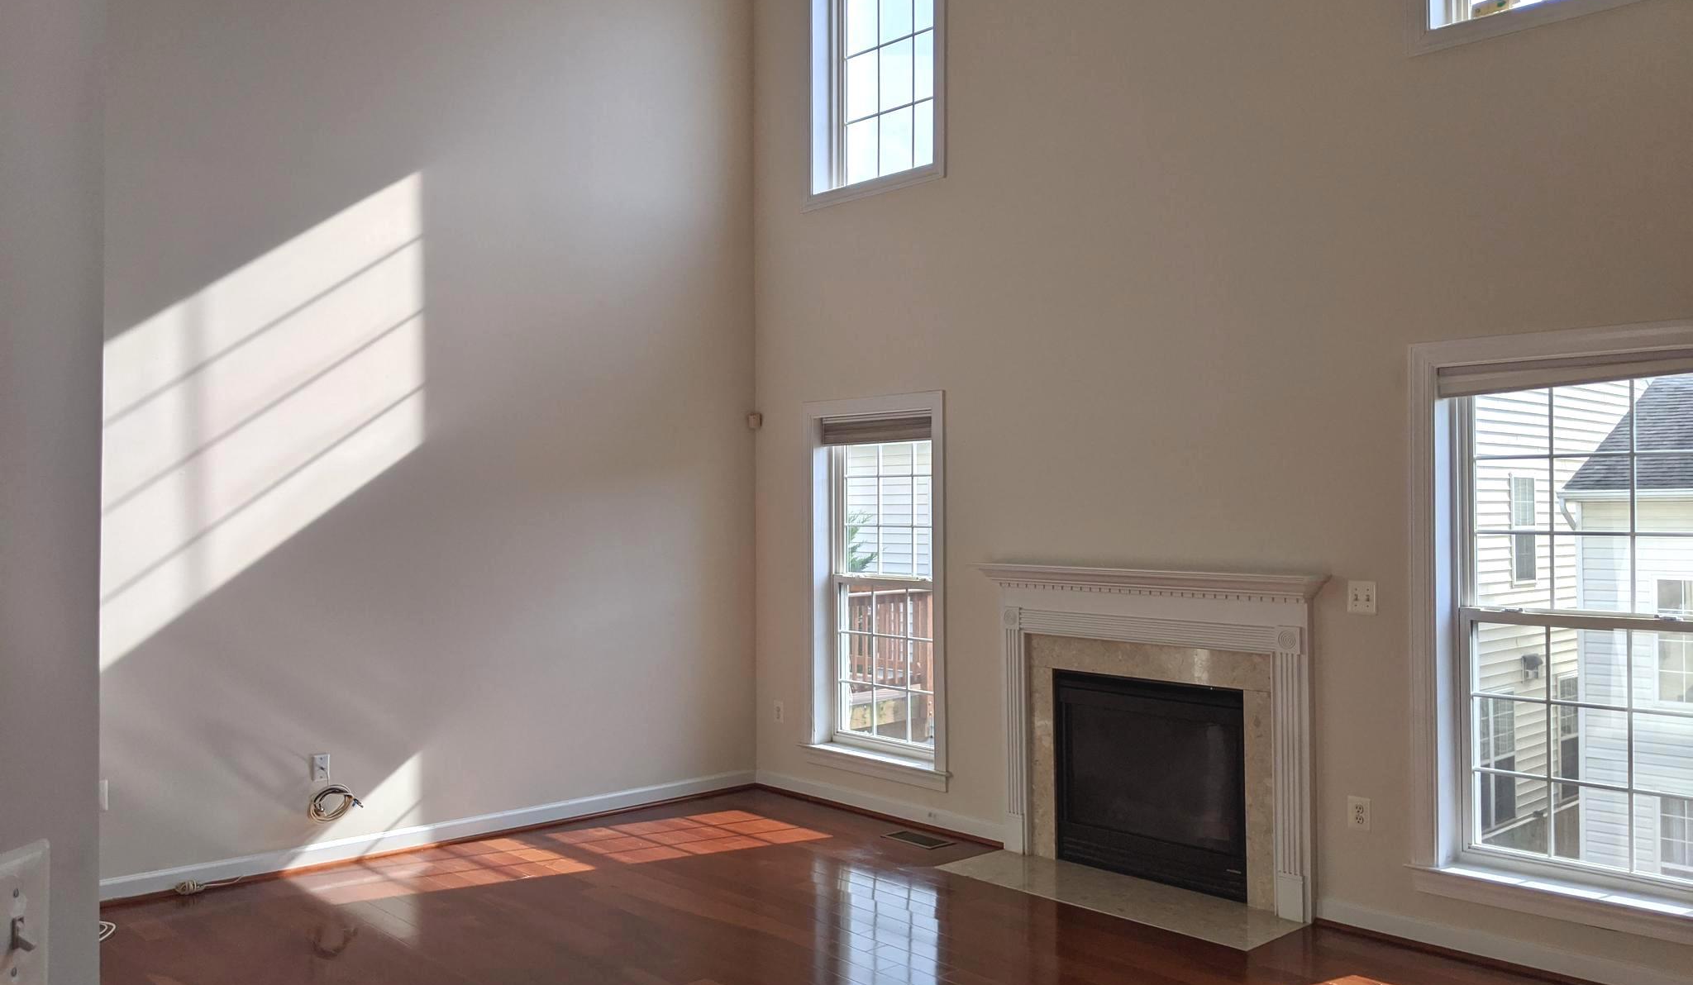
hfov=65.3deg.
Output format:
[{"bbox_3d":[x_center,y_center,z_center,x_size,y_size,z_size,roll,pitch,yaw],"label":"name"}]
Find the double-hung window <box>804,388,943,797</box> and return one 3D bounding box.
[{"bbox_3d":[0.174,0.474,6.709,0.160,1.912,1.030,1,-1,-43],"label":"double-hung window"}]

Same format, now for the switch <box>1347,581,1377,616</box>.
[{"bbox_3d":[1.878,0.386,4.817,0.015,0.116,0.114,1,-1,-43],"label":"switch"}]

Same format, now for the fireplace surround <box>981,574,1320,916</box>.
[{"bbox_3d":[1.192,0.963,5.428,0.165,1.296,1.618,1,-1,-43],"label":"fireplace surround"}]

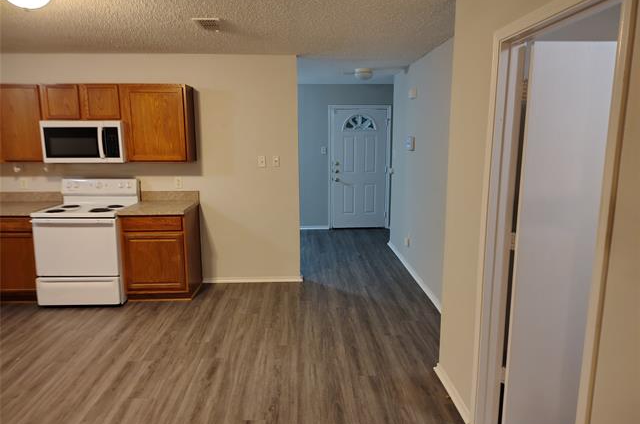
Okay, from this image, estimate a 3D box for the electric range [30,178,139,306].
[{"bbox_3d":[-2.296,0.287,4.480,0.762,1.178,0.705,0,10,-2],"label":"electric range"}]

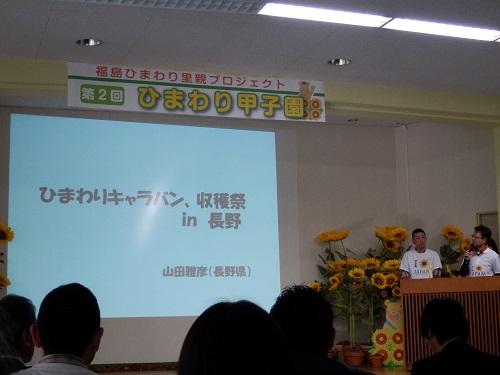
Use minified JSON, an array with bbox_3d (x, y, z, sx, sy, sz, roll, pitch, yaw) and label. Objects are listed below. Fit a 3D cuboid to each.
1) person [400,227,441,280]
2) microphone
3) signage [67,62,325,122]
[{"bbox_3d":[2.127,1.348,10.640,0.520,1.670,0.300,-3,-9,11],"label":"person"},{"bbox_3d":[2.619,0.775,10.341,0.050,0.230,0.050,25,-26,15],"label":"microphone"},{"bbox_3d":[-0.527,-1.059,9.766,2.998,0.486,0.030,2,-10,-19],"label":"signage"}]

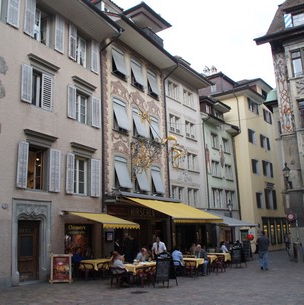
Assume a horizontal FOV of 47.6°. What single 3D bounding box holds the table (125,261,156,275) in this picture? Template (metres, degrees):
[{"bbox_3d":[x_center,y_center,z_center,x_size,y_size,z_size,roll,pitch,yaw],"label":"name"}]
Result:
[{"bbox_3d":[-0.501,4.867,13.798,0.850,0.730,1.350,-14,-18,38],"label":"table"}]

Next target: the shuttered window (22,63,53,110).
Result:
[{"bbox_3d":[-5.499,-3.107,16.554,0.200,1.884,1.884,-11,-16,30],"label":"shuttered window"}]

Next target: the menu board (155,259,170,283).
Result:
[{"bbox_3d":[0.454,4.166,12.300,0.560,1.180,0.500,-8,-14,23],"label":"menu board"}]

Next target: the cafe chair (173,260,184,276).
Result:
[{"bbox_3d":[1.194,5.271,15.821,0.520,0.780,0.520,-12,-17,34],"label":"cafe chair"}]

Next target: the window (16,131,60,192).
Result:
[{"bbox_3d":[-5.125,0.460,15.976,0.250,2.700,2.500,-10,-15,29],"label":"window"}]

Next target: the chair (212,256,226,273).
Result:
[{"bbox_3d":[3.313,5.462,16.955,0.500,0.780,0.500,1,-14,-15],"label":"chair"}]

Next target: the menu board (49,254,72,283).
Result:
[{"bbox_3d":[-3.809,4.900,14.639,0.780,1.150,0.450,-4,-13,7],"label":"menu board"}]

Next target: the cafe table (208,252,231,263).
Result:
[{"bbox_3d":[3.680,5.943,18.855,1.050,0.730,0.850,-11,-16,30],"label":"cafe table"}]

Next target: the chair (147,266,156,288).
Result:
[{"bbox_3d":[0.021,4.557,12.739,0.520,0.780,0.520,-14,-18,39],"label":"chair"}]

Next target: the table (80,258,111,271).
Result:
[{"bbox_3d":[-2.556,5.453,16.107,0.950,0.750,1.100,-12,-17,35],"label":"table"}]

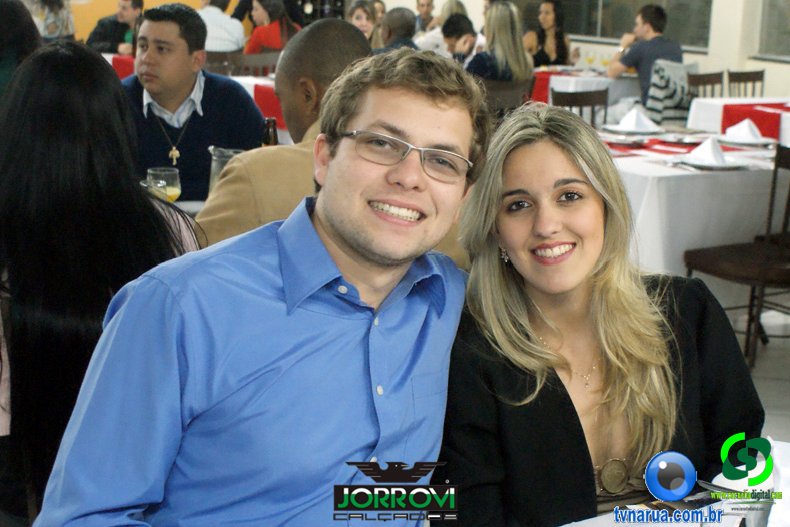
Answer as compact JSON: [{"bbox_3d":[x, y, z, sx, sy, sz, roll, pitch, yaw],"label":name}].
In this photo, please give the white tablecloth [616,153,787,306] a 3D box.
[{"bbox_3d":[1.298,-0.254,3.971,1.180,0.495,1.150,-4,16,-14],"label":"white tablecloth"}]

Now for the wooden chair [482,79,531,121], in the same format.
[{"bbox_3d":[0.729,-0.854,6.341,0.430,0.870,0.500,-2,16,-8],"label":"wooden chair"}]

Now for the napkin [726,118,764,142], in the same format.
[{"bbox_3d":[1.513,-0.592,3.991,0.180,0.110,0.140,-4,16,-14],"label":"napkin"}]

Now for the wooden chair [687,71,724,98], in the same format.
[{"bbox_3d":[2.288,-0.875,6.417,0.420,0.870,0.480,-5,17,-17],"label":"wooden chair"}]

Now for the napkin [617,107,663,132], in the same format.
[{"bbox_3d":[1.131,-0.667,4.248,0.190,0.110,0.140,-4,16,-14],"label":"napkin"}]

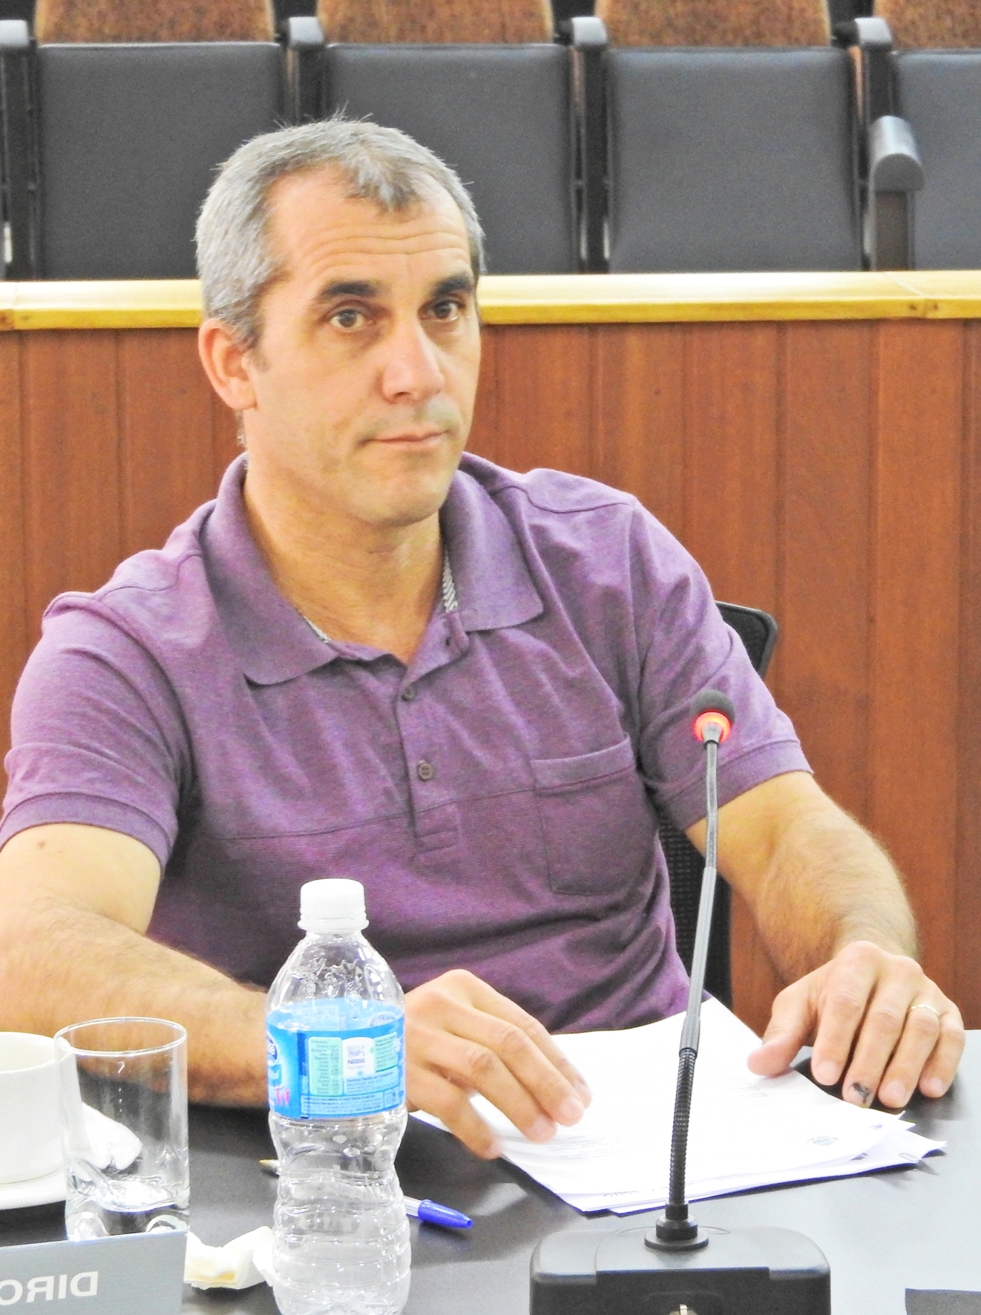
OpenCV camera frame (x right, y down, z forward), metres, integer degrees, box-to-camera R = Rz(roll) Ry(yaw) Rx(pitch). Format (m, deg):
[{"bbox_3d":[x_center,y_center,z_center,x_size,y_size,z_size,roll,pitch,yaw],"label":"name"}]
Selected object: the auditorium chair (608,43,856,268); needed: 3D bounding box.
[{"bbox_3d":[0.430,-0.982,8.232,0.540,0.920,0.600,-1,11,-6],"label":"auditorium chair"}]

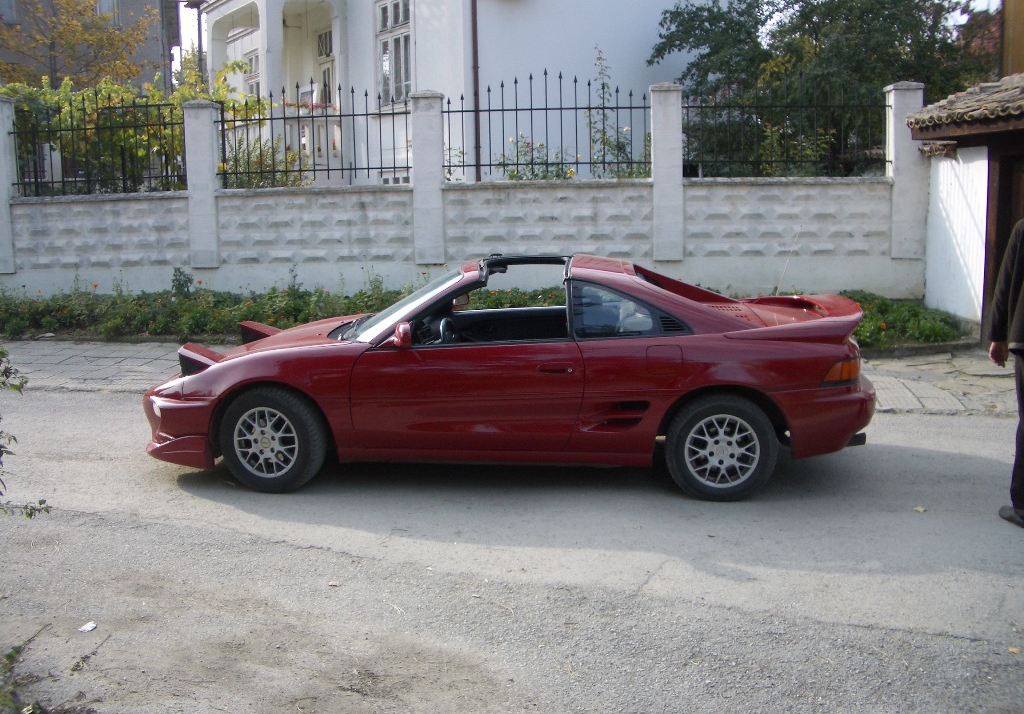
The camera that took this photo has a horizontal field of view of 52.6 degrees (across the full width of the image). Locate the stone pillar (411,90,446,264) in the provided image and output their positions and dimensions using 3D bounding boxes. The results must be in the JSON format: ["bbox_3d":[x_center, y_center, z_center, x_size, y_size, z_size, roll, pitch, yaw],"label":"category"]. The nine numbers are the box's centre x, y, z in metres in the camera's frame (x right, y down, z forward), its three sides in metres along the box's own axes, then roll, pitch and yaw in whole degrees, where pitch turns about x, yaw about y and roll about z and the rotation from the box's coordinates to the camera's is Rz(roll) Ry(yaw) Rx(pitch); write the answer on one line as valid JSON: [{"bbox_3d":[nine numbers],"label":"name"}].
[{"bbox_3d":[-0.931,-2.073,11.964,0.360,1.967,0.360,0,10,6],"label":"stone pillar"}]

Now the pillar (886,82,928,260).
[{"bbox_3d":[4.434,-2.095,11.666,0.360,1.948,0.360,0,10,3],"label":"pillar"}]

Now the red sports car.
[{"bbox_3d":[-0.074,0.017,6.123,4.200,1.240,1.750,0,10,7],"label":"red sports car"}]

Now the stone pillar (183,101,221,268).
[{"bbox_3d":[-3.692,-2.082,12.512,0.360,1.982,0.360,0,10,7],"label":"stone pillar"}]

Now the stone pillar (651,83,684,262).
[{"bbox_3d":[1.764,-2.078,11.665,0.360,1.959,0.360,0,10,4],"label":"stone pillar"}]

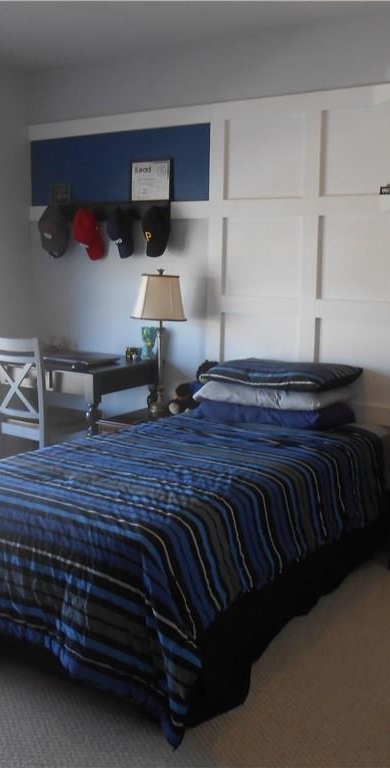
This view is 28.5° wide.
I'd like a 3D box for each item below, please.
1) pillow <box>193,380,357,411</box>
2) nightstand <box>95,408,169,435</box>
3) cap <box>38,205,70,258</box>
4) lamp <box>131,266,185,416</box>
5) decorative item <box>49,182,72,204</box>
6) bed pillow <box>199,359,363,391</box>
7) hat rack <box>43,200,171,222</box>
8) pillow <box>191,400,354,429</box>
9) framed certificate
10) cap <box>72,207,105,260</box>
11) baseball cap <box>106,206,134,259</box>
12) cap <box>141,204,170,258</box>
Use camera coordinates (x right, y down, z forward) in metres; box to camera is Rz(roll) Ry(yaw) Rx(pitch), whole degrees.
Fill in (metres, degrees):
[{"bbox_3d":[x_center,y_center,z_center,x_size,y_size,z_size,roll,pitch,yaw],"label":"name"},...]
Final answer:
[{"bbox_3d":[0.390,0.047,3.544,0.640,0.120,0.450,6,11,28],"label":"pillow"},{"bbox_3d":[-0.204,0.445,4.024,0.420,0.530,0.520,7,11,34],"label":"nightstand"},{"bbox_3d":[-0.853,-0.919,4.634,0.170,0.280,0.130,7,16,34],"label":"cap"},{"bbox_3d":[-0.181,-0.221,4.039,0.255,0.775,0.255,7,11,34],"label":"lamp"},{"bbox_3d":[-0.806,-1.143,4.625,0.135,0.130,0.030,7,12,34],"label":"decorative item"},{"bbox_3d":[0.403,-0.044,3.545,0.640,0.115,0.450,6,11,28],"label":"bed pillow"},{"bbox_3d":[-0.523,-0.977,4.377,0.880,0.100,0.090,7,11,34],"label":"hat rack"},{"bbox_3d":[0.396,0.090,3.775,0.670,0.120,0.420,7,12,34],"label":"pillow"},{"bbox_3d":[-0.236,-1.105,4.167,0.290,0.235,0.030,7,11,34],"label":"framed certificate"},{"bbox_3d":[-0.620,-0.882,4.478,0.170,0.280,0.130,7,26,34],"label":"cap"},{"bbox_3d":[-0.421,-0.861,4.343,0.170,0.280,0.130,7,18,34],"label":"baseball cap"},{"bbox_3d":[-0.221,-0.817,4.109,0.165,0.280,0.140,7,11,34],"label":"cap"}]

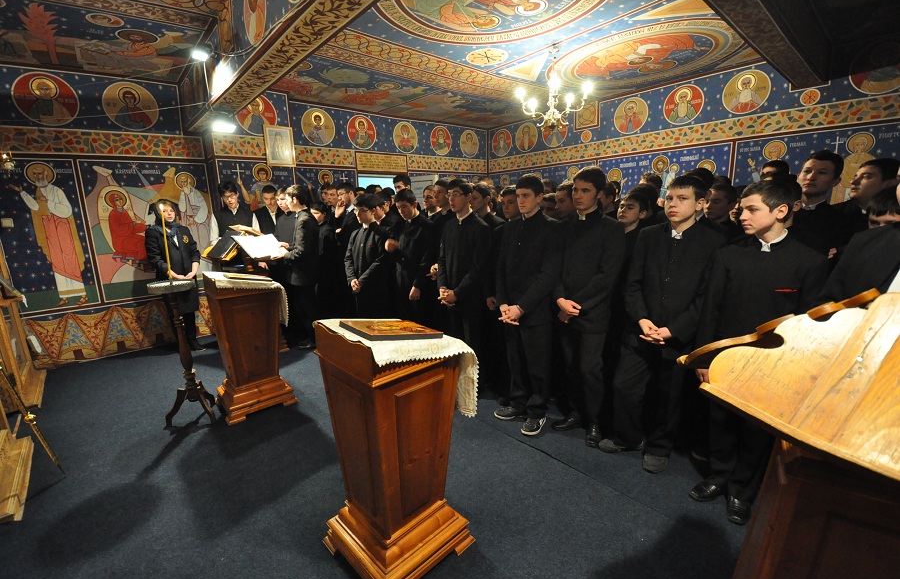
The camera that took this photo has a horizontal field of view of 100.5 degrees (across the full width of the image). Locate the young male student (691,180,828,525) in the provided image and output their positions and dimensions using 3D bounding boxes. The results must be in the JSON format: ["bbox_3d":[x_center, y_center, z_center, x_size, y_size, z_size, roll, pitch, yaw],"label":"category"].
[{"bbox_3d":[1.440,0.330,1.821,0.360,1.649,0.500,-12,17,-38],"label":"young male student"}]

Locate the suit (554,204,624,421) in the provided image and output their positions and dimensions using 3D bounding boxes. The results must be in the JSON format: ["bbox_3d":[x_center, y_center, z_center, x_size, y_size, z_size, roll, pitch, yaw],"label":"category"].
[{"bbox_3d":[0.900,0.240,2.458,0.350,1.460,0.470,-14,18,-42],"label":"suit"}]

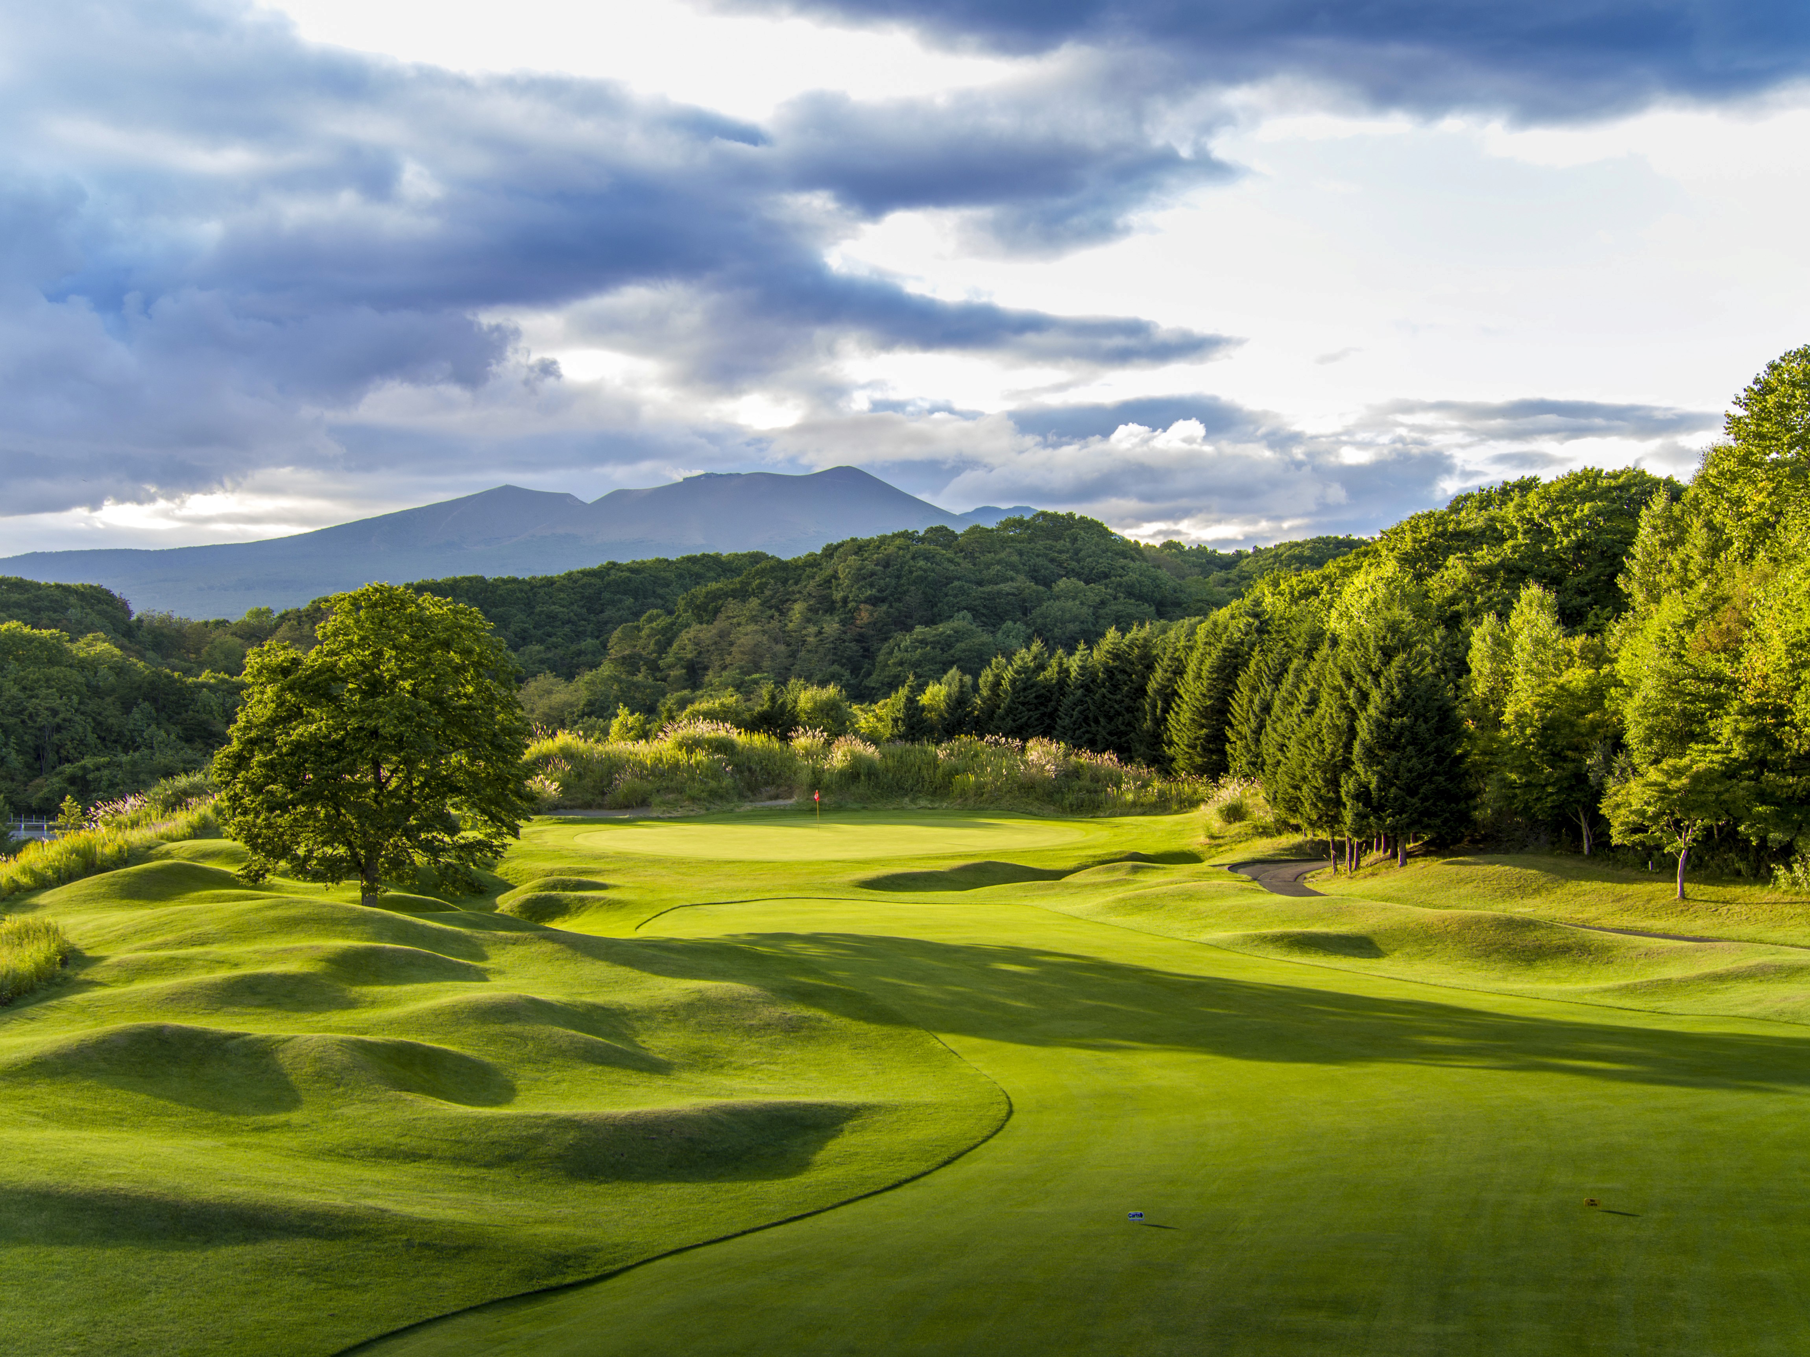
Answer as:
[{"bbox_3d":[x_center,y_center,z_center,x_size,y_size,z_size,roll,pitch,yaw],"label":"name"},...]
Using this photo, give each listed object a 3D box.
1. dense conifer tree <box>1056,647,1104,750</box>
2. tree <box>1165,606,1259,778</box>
[{"bbox_3d":[14.090,1.930,210.000,4.430,9.090,4.430,0,1,0],"label":"dense conifer tree"},{"bbox_3d":[18.010,1.120,153.000,5.460,10.680,5.460,0,1,0],"label":"tree"}]

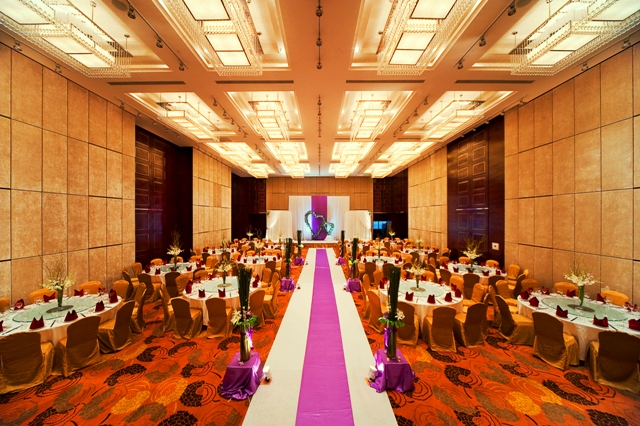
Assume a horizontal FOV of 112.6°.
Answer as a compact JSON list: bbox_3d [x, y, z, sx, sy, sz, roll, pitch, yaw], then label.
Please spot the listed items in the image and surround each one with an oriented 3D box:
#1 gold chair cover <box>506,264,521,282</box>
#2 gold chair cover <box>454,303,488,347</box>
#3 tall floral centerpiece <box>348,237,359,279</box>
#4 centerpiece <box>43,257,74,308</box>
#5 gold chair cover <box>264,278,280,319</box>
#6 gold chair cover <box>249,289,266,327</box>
[{"bbox_3d":[7.420,2.501,8.246,0.570,0.930,0.460,0,-1,-25],"label":"gold chair cover"},{"bbox_3d":[3.453,2.392,4.828,0.470,0.915,0.580,0,-1,-24],"label":"gold chair cover"},{"bbox_3d":[1.286,1.754,8.164,0.410,1.570,0.410,0,-1,0],"label":"tall floral centerpiece"},{"bbox_3d":[-5.957,1.569,4.842,0.500,1.240,0.500,0,-1,0],"label":"centerpiece"},{"bbox_3d":[-1.416,2.413,6.129,0.580,0.915,0.470,0,-1,-10],"label":"gold chair cover"},{"bbox_3d":[-1.790,2.483,5.598,0.560,0.940,0.460,-1,-1,41],"label":"gold chair cover"}]

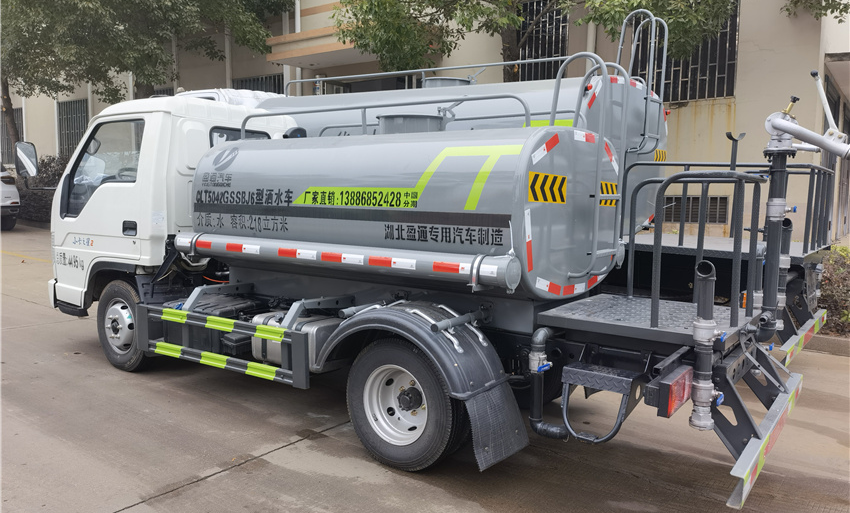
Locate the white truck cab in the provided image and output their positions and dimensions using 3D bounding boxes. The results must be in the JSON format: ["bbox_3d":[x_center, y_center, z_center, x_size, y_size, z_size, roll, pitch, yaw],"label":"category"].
[{"bbox_3d":[-2.016,-0.400,5.643,1.734,1.683,1.632,5,6,35],"label":"white truck cab"}]

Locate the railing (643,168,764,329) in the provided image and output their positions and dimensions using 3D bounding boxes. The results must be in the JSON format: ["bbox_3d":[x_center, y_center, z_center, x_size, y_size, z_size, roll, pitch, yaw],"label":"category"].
[{"bbox_3d":[1.417,-0.043,3.218,0.367,0.714,0.898,5,6,35],"label":"railing"}]

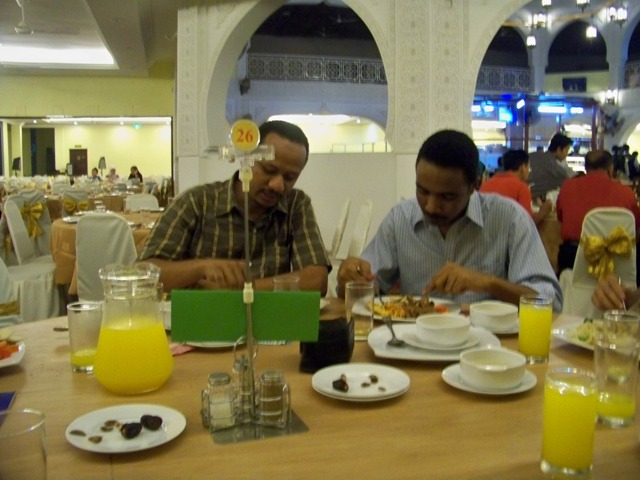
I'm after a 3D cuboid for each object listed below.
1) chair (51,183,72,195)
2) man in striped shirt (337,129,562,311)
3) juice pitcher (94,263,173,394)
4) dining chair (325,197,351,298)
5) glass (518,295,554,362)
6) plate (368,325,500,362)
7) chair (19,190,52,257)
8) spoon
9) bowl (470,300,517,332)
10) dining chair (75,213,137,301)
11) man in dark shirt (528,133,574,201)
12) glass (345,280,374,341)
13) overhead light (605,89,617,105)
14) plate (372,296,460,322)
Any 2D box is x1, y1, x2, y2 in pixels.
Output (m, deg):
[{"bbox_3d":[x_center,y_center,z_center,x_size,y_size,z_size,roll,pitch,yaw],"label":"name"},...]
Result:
[{"bbox_3d":[-4.159,-0.480,9.815,0.440,0.890,0.520,-3,8,-25],"label":"chair"},{"bbox_3d":[0.355,0.302,1.749,0.600,1.240,0.680,1,7,11],"label":"man in striped shirt"},{"bbox_3d":[-0.333,0.157,1.100,0.132,0.205,0.135,2,7,11],"label":"juice pitcher"},{"bbox_3d":[-0.030,0.114,4.900,0.540,0.900,0.440,-1,7,-6],"label":"dining chair"},{"bbox_3d":[0.446,0.190,1.268,0.065,0.130,0.065,1,7,0],"label":"glass"},{"bbox_3d":[0.233,0.216,1.263,0.265,0.026,0.265,0,7,0],"label":"plate"},{"bbox_3d":[-3.315,-0.139,7.036,0.440,0.890,0.520,-1,7,-9],"label":"chair"},{"bbox_3d":[0.159,0.199,1.333,0.036,0.025,0.180,-1,10,-4],"label":"spoon"},{"bbox_3d":[0.416,0.182,1.453,0.115,0.045,0.115,0,7,0],"label":"bowl"},{"bbox_3d":[-1.150,0.273,3.488,0.420,0.885,0.520,0,7,3],"label":"dining chair"},{"bbox_3d":[1.786,-0.150,4.918,0.600,1.420,0.520,-5,9,-37],"label":"man in dark shirt"},{"bbox_3d":[0.089,0.166,1.416,0.066,0.128,0.066,1,7,0],"label":"glass"},{"bbox_3d":[9.285,-4.587,19.500,0.380,0.500,0.360,0,7,0],"label":"overhead light"},{"bbox_3d":[0.226,0.180,1.556,0.280,0.027,0.275,0,7,0],"label":"plate"}]

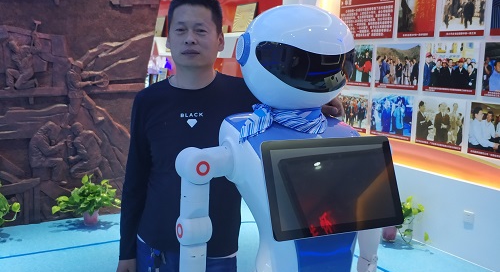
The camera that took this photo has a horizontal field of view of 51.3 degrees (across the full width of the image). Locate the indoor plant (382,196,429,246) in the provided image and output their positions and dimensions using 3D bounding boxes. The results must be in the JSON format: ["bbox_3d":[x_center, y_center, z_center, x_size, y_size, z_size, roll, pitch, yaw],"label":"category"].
[{"bbox_3d":[1.209,0.663,4.298,0.500,0.410,0.460,-3,9,-30],"label":"indoor plant"}]

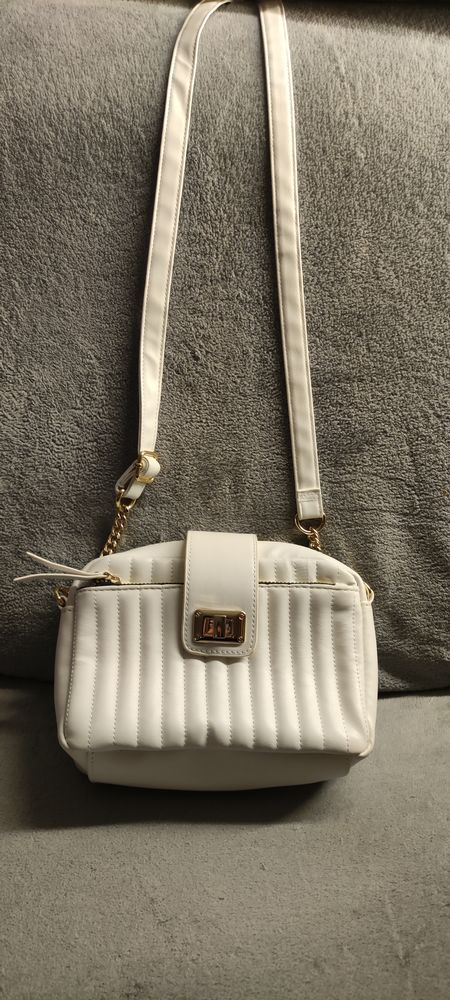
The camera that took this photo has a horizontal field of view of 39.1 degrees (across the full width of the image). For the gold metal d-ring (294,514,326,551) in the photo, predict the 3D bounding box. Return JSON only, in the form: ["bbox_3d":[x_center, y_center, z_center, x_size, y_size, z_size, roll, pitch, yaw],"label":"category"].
[{"bbox_3d":[0.068,0.026,0.505,0.025,0.029,0.010,0,-10,0],"label":"gold metal d-ring"}]

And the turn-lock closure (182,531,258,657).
[{"bbox_3d":[-0.003,0.070,0.482,0.056,0.093,0.022,0,-16,0],"label":"turn-lock closure"}]

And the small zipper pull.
[{"bbox_3d":[-0.119,0.052,0.484,0.082,0.024,0.015,0,-16,0],"label":"small zipper pull"}]

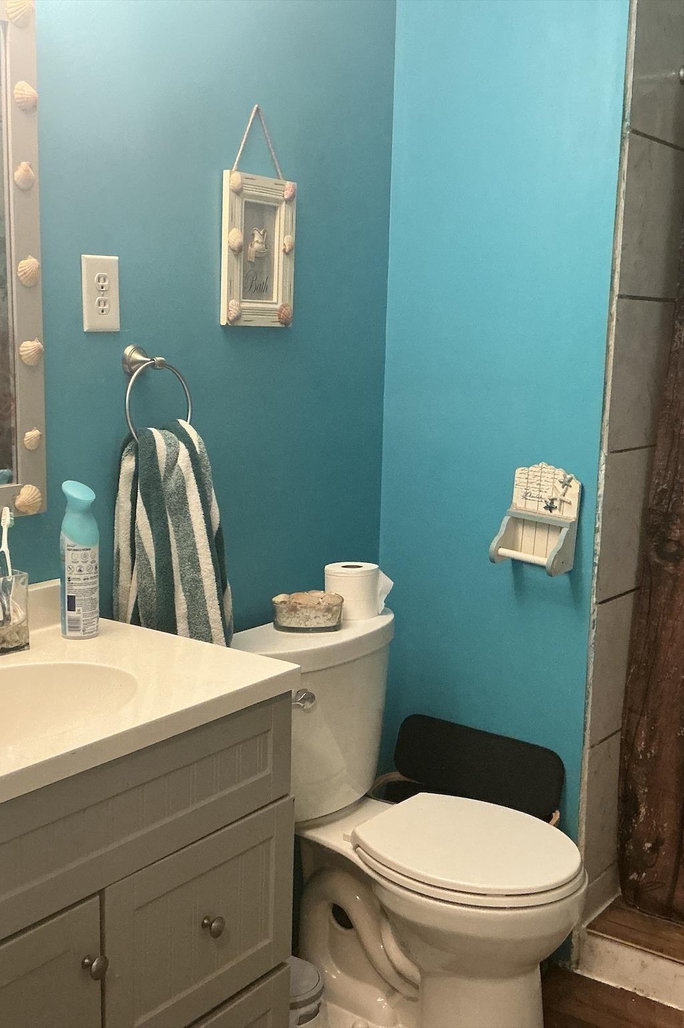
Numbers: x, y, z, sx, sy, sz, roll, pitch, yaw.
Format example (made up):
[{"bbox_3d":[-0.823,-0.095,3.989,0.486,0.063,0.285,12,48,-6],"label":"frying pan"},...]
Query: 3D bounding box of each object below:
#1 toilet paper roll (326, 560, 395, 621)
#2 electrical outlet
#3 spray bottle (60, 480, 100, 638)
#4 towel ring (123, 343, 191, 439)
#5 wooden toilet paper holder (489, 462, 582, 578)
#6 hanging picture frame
[{"bbox_3d":[0.026,0.164,2.345,0.124,0.101,0.114,1,9,0],"label":"toilet paper roll"},{"bbox_3d":[-0.396,-0.362,1.827,0.007,0.121,0.077,8,11,35],"label":"electrical outlet"},{"bbox_3d":[-0.407,0.073,1.723,0.059,0.236,0.059,1,9,0],"label":"spray bottle"},{"bbox_3d":[-0.332,-0.197,1.887,0.078,0.176,0.156,8,11,35],"label":"towel ring"},{"bbox_3d":[0.399,0.003,2.298,0.152,0.212,0.108,12,14,34],"label":"wooden toilet paper holder"},{"bbox_3d":[-0.157,-0.564,2.111,0.025,0.408,0.192,8,11,35],"label":"hanging picture frame"}]

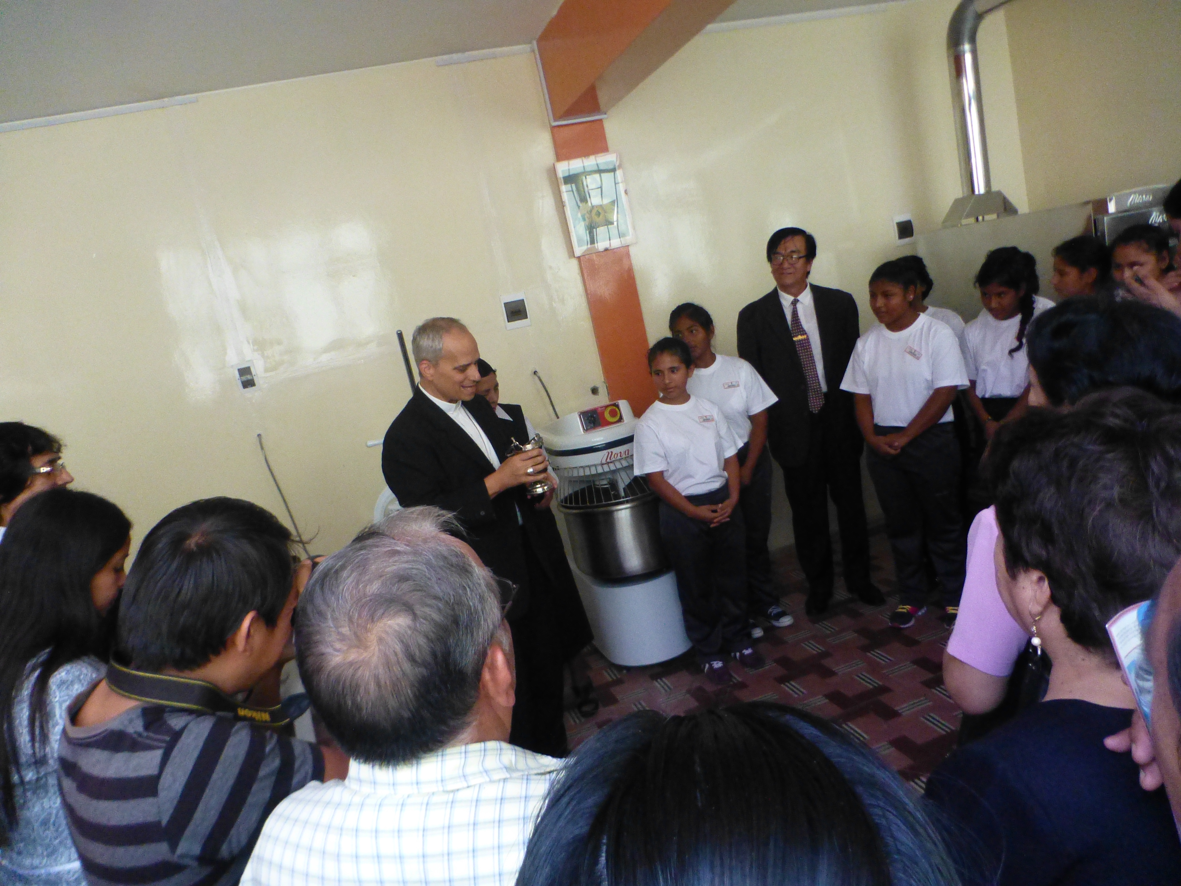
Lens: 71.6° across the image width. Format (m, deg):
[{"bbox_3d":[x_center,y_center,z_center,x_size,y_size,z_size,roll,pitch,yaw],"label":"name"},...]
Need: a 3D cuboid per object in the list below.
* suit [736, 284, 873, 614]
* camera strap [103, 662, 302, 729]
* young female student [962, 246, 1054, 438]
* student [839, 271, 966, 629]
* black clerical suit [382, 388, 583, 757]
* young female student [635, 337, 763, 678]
[{"bbox_3d":[1.035,0.020,3.720,0.530,1.410,0.310,-9,9,19],"label":"suit"},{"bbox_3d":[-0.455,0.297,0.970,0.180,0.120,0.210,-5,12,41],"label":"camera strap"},{"bbox_3d":[1.950,-0.170,3.740,0.300,1.450,0.440,-20,12,-41],"label":"young female student"},{"bbox_3d":[1.320,0.006,3.390,0.470,1.500,0.310,-5,12,41],"label":"student"},{"bbox_3d":[-0.330,0.466,2.730,0.390,1.370,0.480,-6,11,38],"label":"black clerical suit"},{"bbox_3d":[0.440,0.270,3.290,0.410,1.390,0.290,-14,9,-8],"label":"young female student"}]

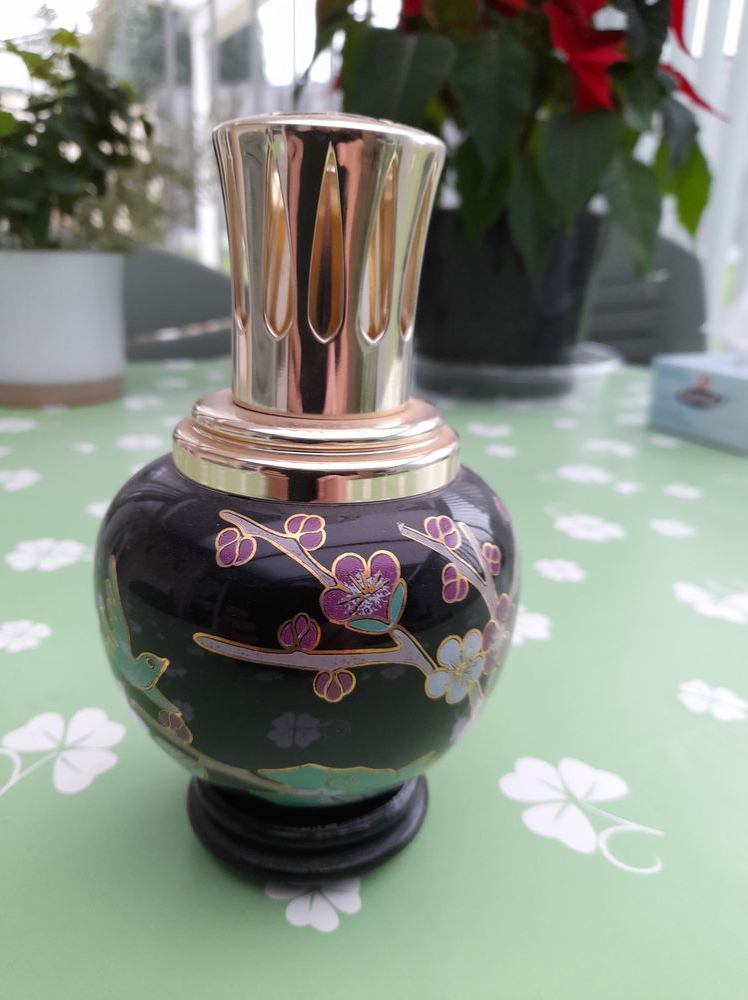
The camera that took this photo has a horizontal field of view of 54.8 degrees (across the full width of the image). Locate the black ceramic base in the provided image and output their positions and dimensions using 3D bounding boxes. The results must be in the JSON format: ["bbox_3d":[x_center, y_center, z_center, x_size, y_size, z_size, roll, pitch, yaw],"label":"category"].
[{"bbox_3d":[-0.018,0.073,0.194,0.064,0.014,0.064,3,17,0],"label":"black ceramic base"}]

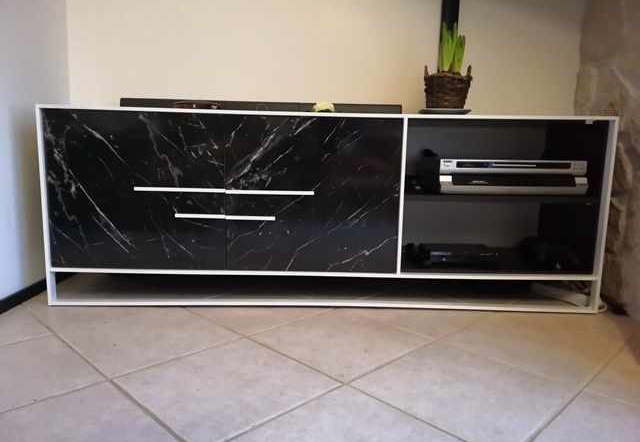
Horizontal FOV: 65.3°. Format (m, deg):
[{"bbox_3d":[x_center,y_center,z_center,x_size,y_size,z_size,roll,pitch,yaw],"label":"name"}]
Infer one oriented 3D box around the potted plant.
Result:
[{"bbox_3d":[0.384,-0.460,1.490,0.143,0.254,0.135,1,9,-1],"label":"potted plant"}]

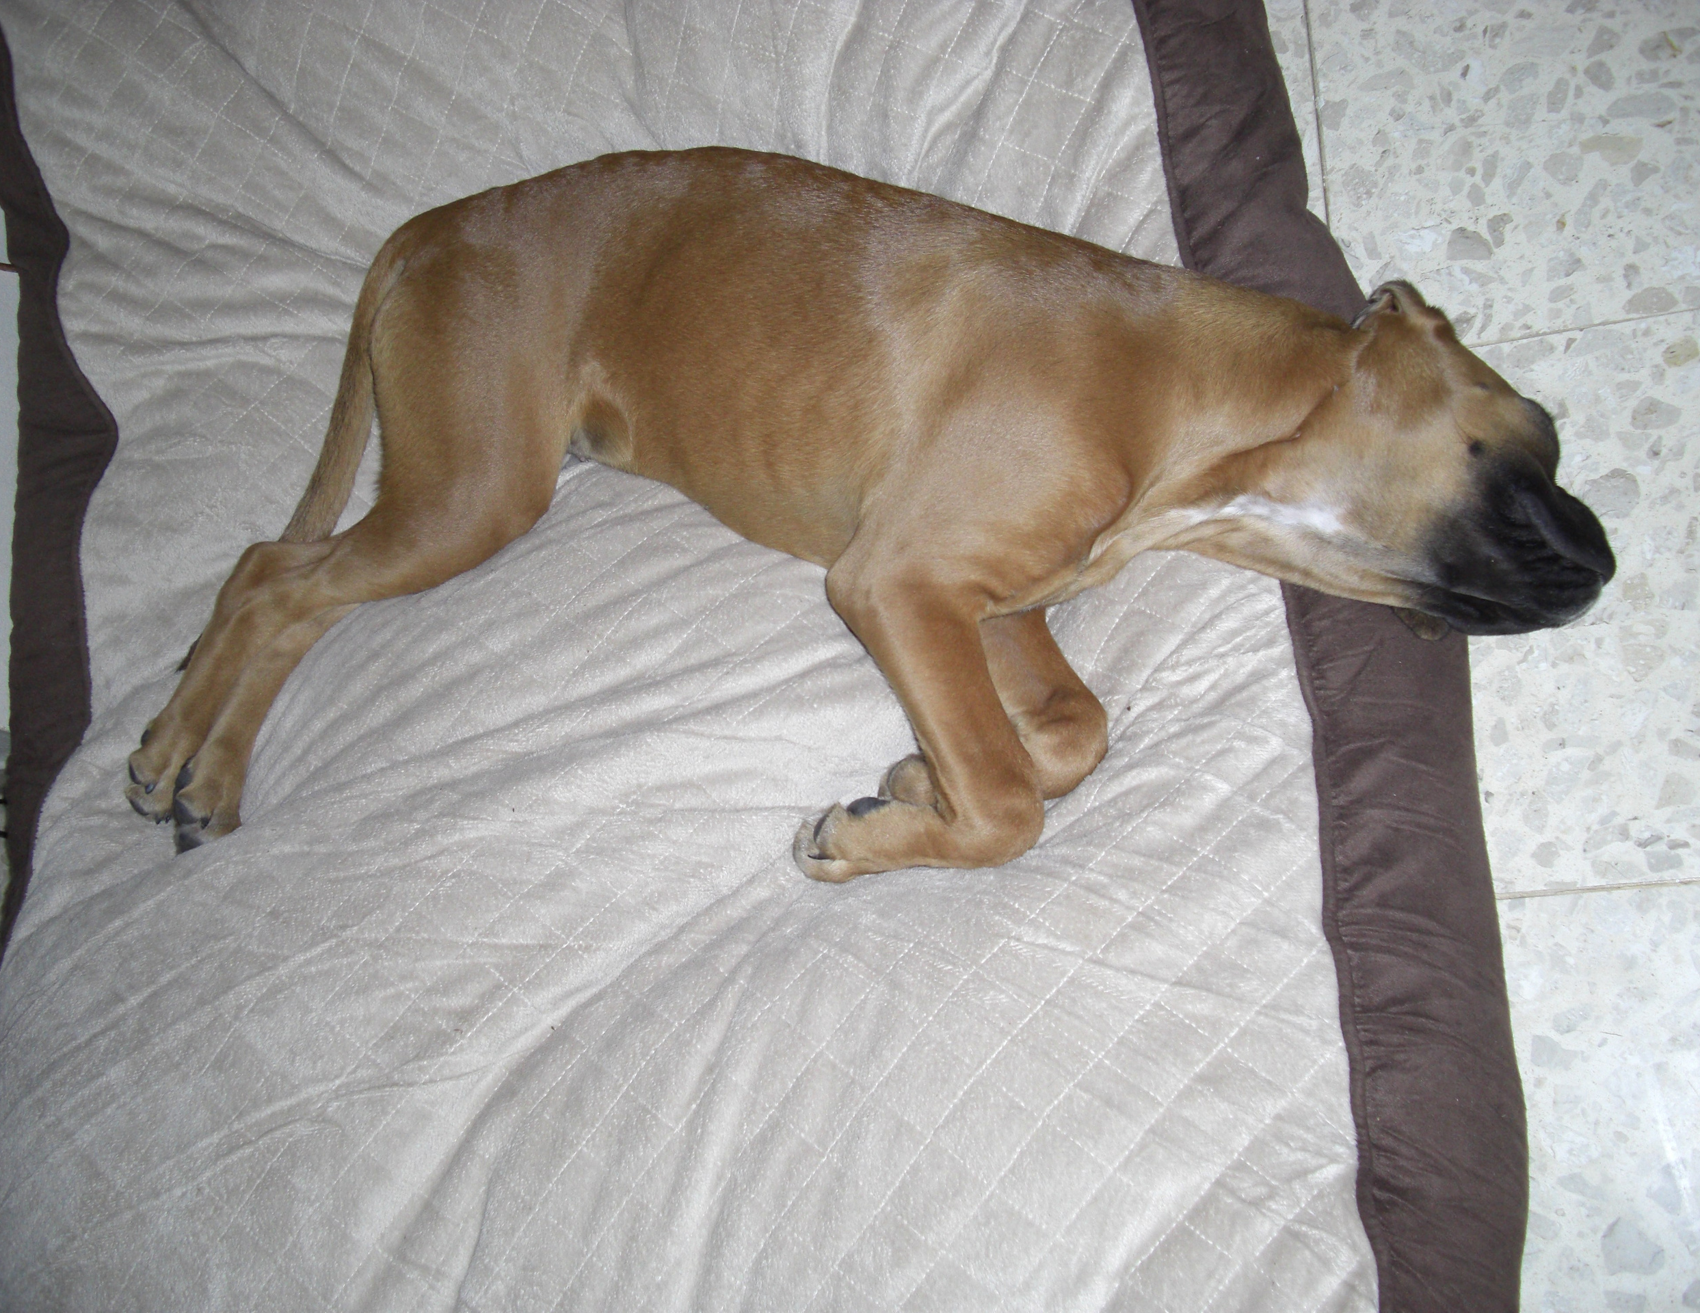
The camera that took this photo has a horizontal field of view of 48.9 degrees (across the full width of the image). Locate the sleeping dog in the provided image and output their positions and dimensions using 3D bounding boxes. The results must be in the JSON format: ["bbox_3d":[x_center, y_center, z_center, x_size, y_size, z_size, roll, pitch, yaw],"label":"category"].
[{"bbox_3d":[-0.024,-0.092,1.171,0.948,0.180,0.499,4,76,15],"label":"sleeping dog"}]

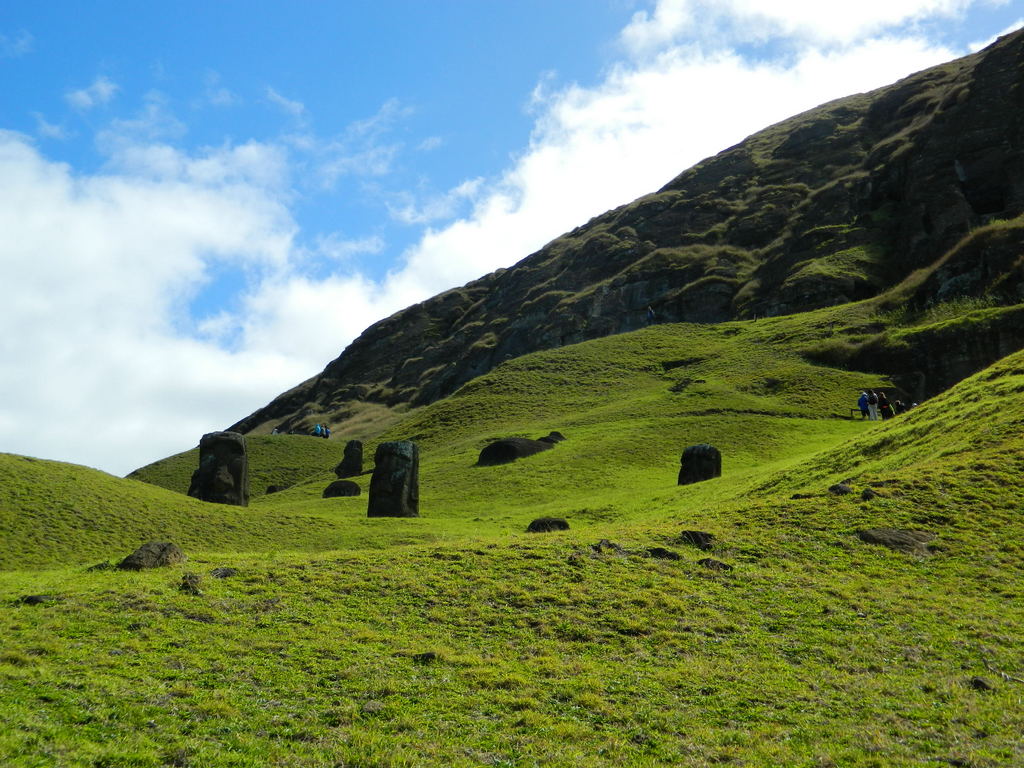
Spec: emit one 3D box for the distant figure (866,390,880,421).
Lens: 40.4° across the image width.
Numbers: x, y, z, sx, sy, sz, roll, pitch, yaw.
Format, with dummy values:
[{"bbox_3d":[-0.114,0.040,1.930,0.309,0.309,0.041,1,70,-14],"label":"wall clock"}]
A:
[{"bbox_3d":[20.281,1.206,78.000,0.520,1.700,0.380,0,-2,18],"label":"distant figure"}]

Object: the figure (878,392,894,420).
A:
[{"bbox_3d":[21.011,1.290,78.000,0.580,1.650,0.420,-1,-2,24],"label":"figure"}]

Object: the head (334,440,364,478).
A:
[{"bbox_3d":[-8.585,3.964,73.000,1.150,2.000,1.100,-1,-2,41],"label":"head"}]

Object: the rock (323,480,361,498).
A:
[{"bbox_3d":[-7.603,4.705,62.000,1.650,0.800,1.200,0,-2,-6],"label":"rock"}]

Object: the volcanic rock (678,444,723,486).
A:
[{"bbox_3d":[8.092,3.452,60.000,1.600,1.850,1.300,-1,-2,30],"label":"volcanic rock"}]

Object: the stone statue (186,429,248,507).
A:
[{"bbox_3d":[-11.419,3.282,54.000,2.150,3.000,1.500,0,-2,-6],"label":"stone statue"}]

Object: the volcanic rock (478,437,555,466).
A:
[{"bbox_3d":[0.161,3.107,64.000,3.200,1.150,1.700,1,-2,-21],"label":"volcanic rock"}]

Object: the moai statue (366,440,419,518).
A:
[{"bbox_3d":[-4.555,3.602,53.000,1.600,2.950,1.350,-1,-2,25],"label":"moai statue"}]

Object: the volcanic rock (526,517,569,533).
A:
[{"bbox_3d":[0.970,3.868,38.000,1.150,0.500,0.850,0,-2,0],"label":"volcanic rock"}]

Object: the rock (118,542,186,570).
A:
[{"bbox_3d":[-5.172,2.481,20.000,0.920,0.370,0.700,0,-2,-11],"label":"rock"}]

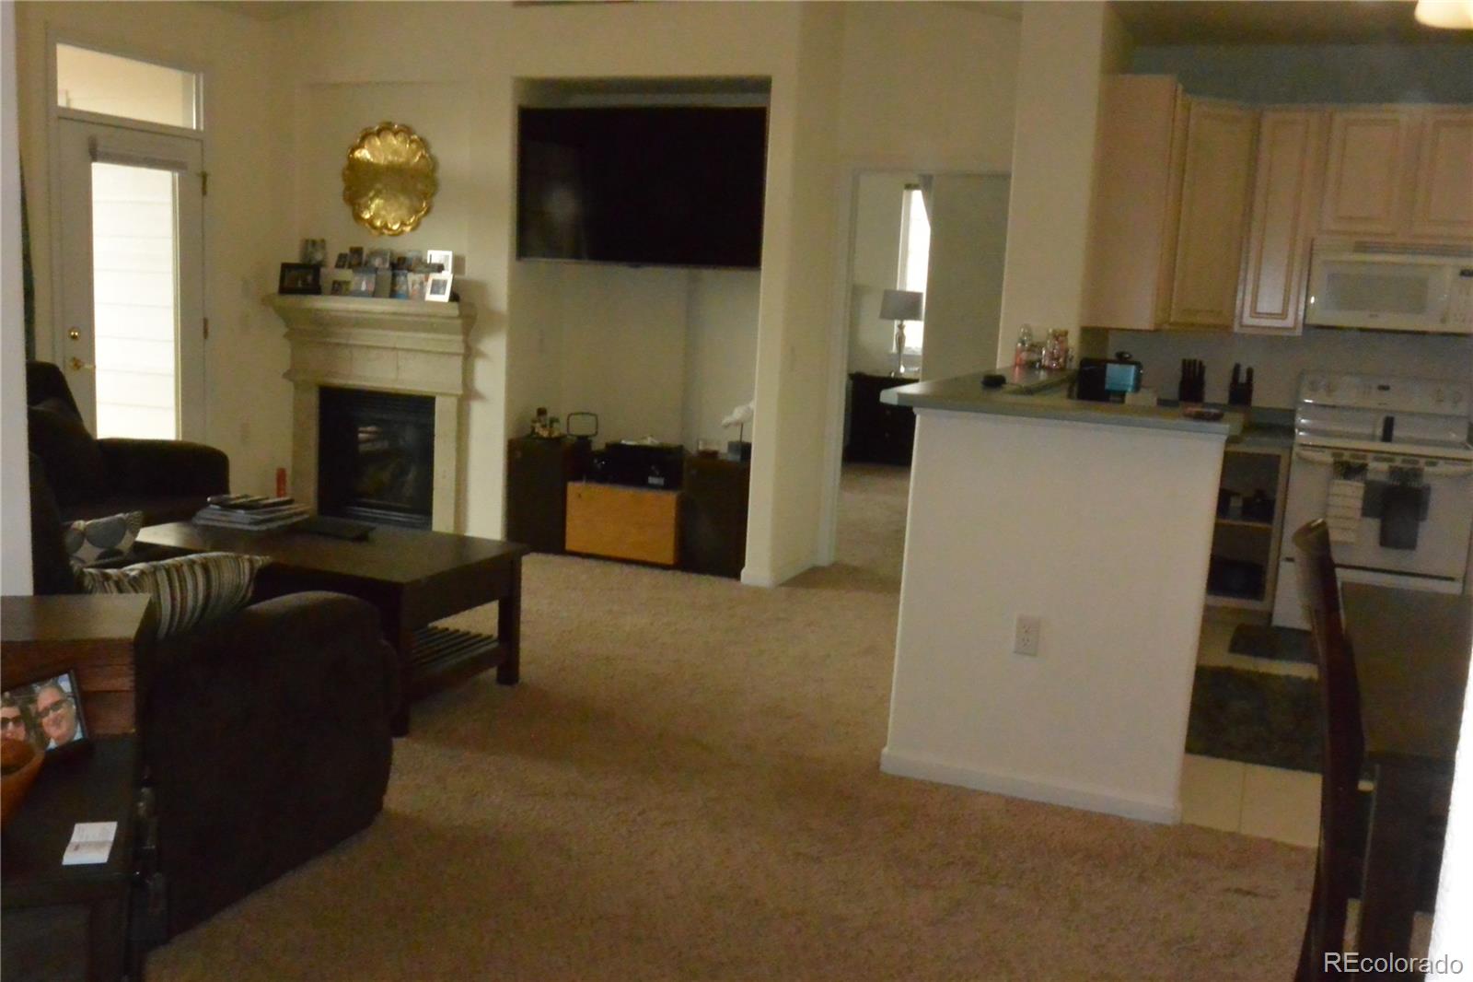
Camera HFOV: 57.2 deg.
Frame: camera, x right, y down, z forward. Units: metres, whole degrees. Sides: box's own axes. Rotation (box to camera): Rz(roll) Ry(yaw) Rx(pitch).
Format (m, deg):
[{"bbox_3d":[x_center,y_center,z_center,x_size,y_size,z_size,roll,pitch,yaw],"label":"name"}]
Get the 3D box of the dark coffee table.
[{"bbox_3d":[-1.434,0.426,4.700,1.199,0.507,0.708,6,10,20],"label":"dark coffee table"}]

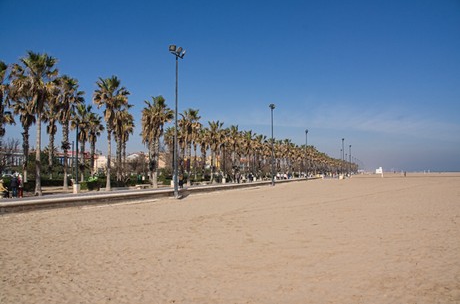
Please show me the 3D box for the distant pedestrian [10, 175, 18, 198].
[{"bbox_3d":[-14.803,2.341,23.748,0.520,1.676,0.380,-1,-4,24],"label":"distant pedestrian"}]

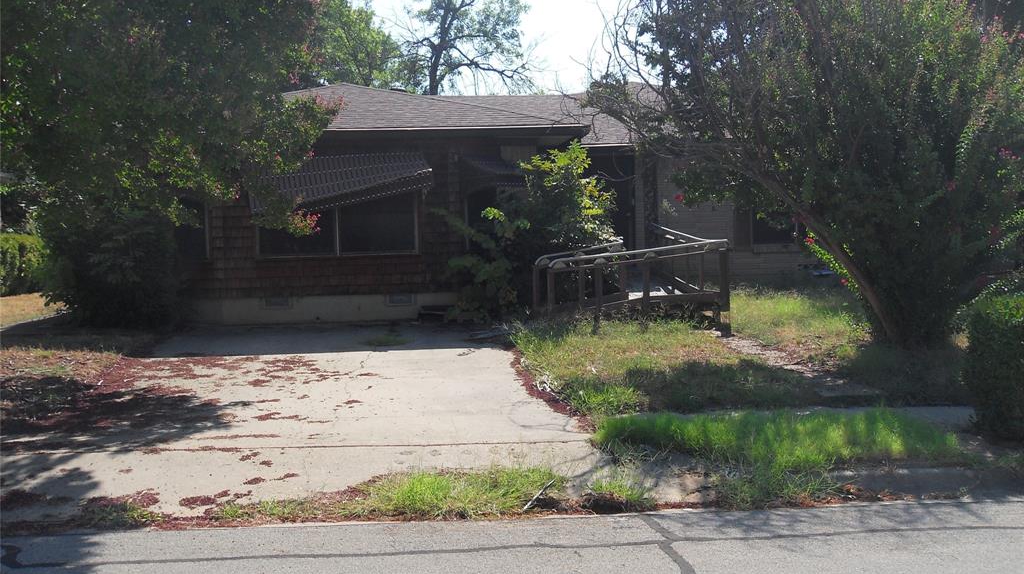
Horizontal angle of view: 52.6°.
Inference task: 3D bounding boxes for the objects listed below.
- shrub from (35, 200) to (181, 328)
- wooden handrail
[{"bbox_3d":[-6.609,-0.353,17.000,2.200,2.080,2.000,-1,1,-3],"label":"shrub"},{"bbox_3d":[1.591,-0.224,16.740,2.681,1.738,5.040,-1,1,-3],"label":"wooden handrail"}]

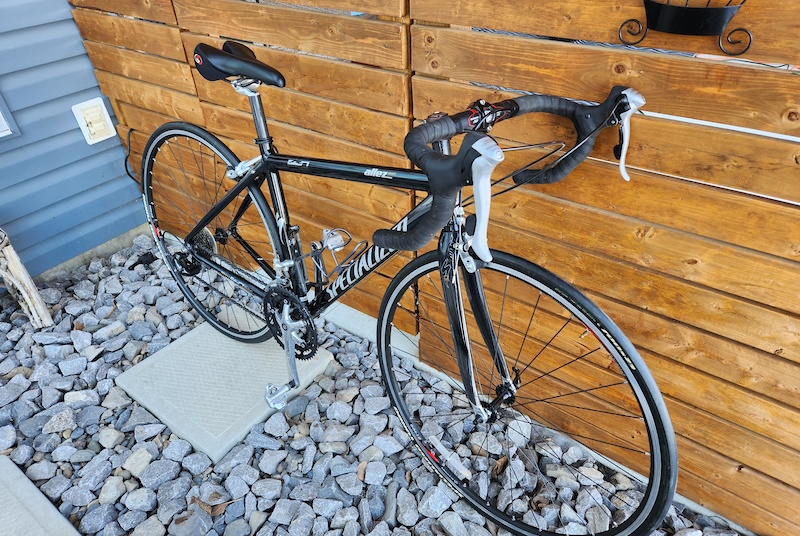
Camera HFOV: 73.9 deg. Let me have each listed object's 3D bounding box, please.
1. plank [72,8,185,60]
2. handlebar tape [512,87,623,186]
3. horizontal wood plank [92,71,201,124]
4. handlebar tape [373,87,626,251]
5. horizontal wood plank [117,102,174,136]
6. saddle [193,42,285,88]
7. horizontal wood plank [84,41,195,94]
[{"bbox_3d":[-0.890,-0.769,1.748,0.626,0.094,0.020,22,43,30],"label":"plank"},{"bbox_3d":[0.273,-0.220,0.962,0.187,0.227,0.132,28,38,35],"label":"handlebar tape"},{"bbox_3d":[-0.877,-0.603,1.865,0.619,0.095,0.020,22,43,30],"label":"horizontal wood plank"},{"bbox_3d":[0.167,-0.167,0.861,0.187,0.227,0.441,28,38,35],"label":"handlebar tape"},{"bbox_3d":[-0.841,-0.510,1.910,0.549,0.095,0.020,22,43,30],"label":"horizontal wood plank"},{"bbox_3d":[-0.338,-0.438,1.165,0.270,0.083,0.146,25,37,29],"label":"saddle"},{"bbox_3d":[-0.883,-0.686,1.806,0.627,0.094,0.020,22,43,30],"label":"horizontal wood plank"}]

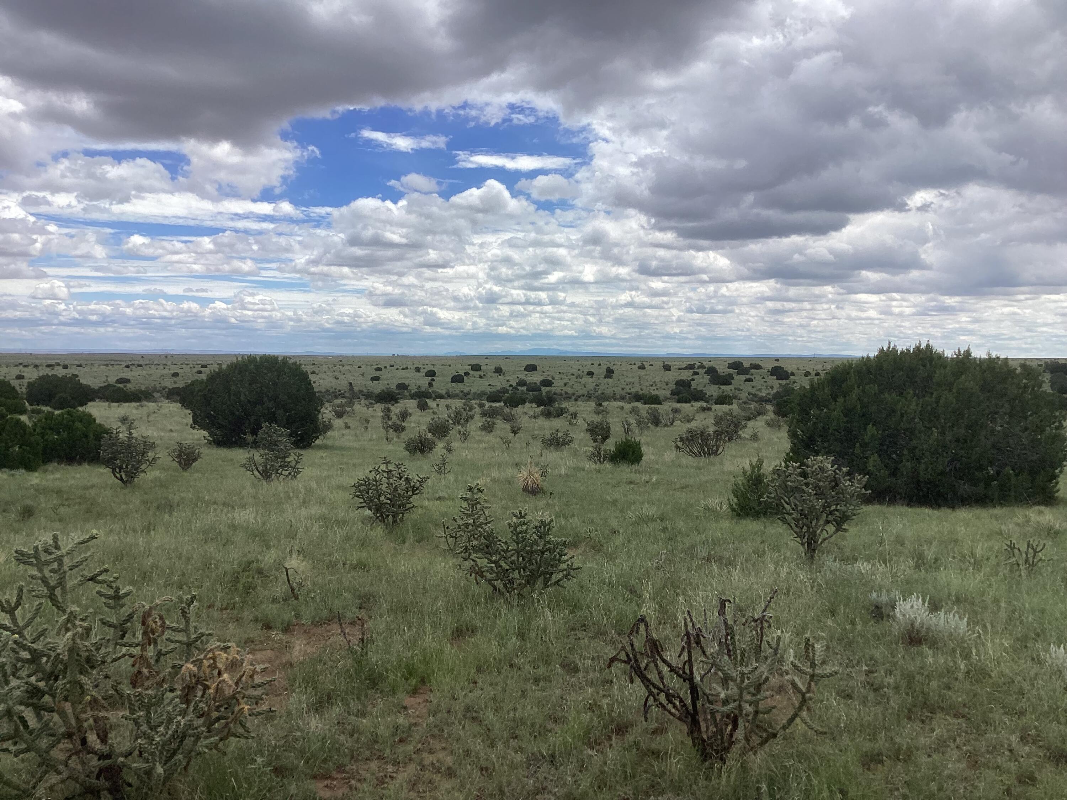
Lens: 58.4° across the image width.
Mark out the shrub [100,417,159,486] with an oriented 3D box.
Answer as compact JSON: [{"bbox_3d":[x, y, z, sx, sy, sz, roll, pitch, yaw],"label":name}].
[{"bbox_3d":[-5.425,0.682,12.821,0.794,0.951,0.715,-1,3,-23],"label":"shrub"}]

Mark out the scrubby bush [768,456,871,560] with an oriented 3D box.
[{"bbox_3d":[2.402,0.908,8.038,0.842,0.870,0.757,1,3,17],"label":"scrubby bush"}]

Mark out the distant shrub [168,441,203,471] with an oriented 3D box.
[{"bbox_3d":[-5.111,0.824,14.000,0.513,0.440,0.487,0,3,0],"label":"distant shrub"}]

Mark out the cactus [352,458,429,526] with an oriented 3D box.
[{"bbox_3d":[-1.467,0.927,9.746,0.799,0.689,0.719,0,3,-9],"label":"cactus"}]

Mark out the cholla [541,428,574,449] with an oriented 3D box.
[{"bbox_3d":[0.484,0.782,19.482,0.680,0.425,0.578,0,3,1],"label":"cholla"}]

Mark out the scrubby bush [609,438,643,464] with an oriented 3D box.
[{"bbox_3d":[1.472,0.822,15.200,0.544,0.438,0.516,0,3,0],"label":"scrubby bush"}]

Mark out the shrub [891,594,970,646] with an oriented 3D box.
[{"bbox_3d":[2.284,1.262,5.500,0.437,0.293,0.349,0,3,0],"label":"shrub"}]

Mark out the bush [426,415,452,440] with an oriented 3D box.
[{"bbox_3d":[-2.201,0.630,22.231,0.582,0.543,0.524,0,3,-6],"label":"bush"}]

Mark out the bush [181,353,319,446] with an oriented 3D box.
[{"bbox_3d":[-5.602,0.033,19.000,2.834,1.840,2.693,0,3,0],"label":"bush"}]

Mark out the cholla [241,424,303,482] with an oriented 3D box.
[{"bbox_3d":[-3.684,0.740,13.469,0.870,0.834,0.783,0,3,-15],"label":"cholla"}]

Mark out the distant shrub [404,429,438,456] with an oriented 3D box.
[{"bbox_3d":[-1.924,0.730,16.400,0.572,0.472,0.544,0,3,0],"label":"distant shrub"}]

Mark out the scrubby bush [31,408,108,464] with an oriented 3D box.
[{"bbox_3d":[-7.898,0.608,16.210,1.358,0.947,1.290,-1,3,-26],"label":"scrubby bush"}]

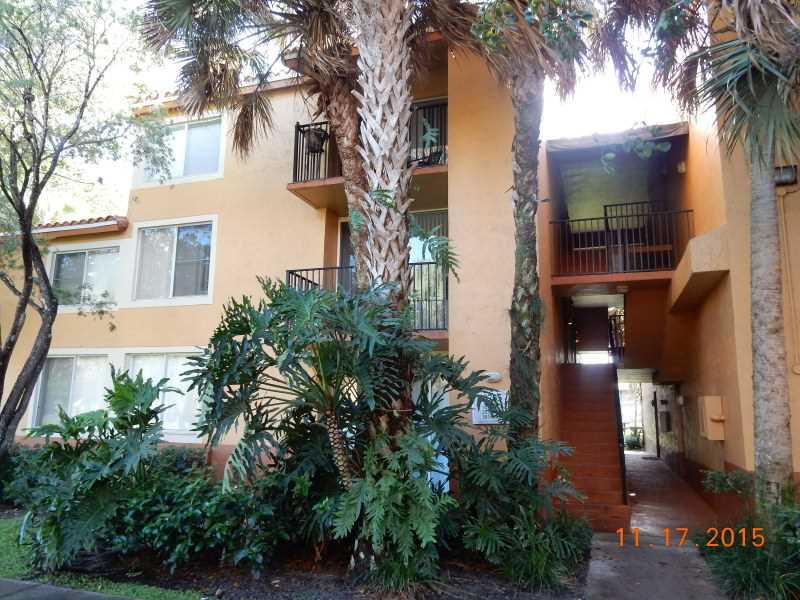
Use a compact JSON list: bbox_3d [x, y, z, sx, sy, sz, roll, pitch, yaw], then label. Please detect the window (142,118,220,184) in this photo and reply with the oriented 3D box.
[{"bbox_3d":[-4.692,-3.204,12.513,1.924,1.304,0.120,-3,-10,19],"label":"window"}]

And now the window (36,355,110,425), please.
[{"bbox_3d":[-7.075,1.980,12.457,1.876,1.566,0.120,-3,-10,19],"label":"window"}]

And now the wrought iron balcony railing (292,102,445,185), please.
[{"bbox_3d":[-0.383,-2.564,10.296,2.820,1.080,1.000,-3,-10,19],"label":"wrought iron balcony railing"}]

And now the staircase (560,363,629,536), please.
[{"bbox_3d":[3.201,2.247,9.898,1.100,2.470,3.650,-3,-10,19],"label":"staircase"}]

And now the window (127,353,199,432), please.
[{"bbox_3d":[-4.815,1.853,11.689,1.924,1.539,0.120,-3,-10,19],"label":"window"}]

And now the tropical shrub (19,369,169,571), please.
[{"bbox_3d":[-3.416,1.764,6.477,1.500,1.950,1.450,5,-11,-27],"label":"tropical shrub"}]

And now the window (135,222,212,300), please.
[{"bbox_3d":[-4.755,-0.799,12.122,1.887,1.561,0.120,-3,-10,19],"label":"window"}]

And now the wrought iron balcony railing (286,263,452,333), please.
[{"bbox_3d":[-0.351,0.172,10.100,2.860,1.200,1.550,-3,-10,19],"label":"wrought iron balcony railing"}]

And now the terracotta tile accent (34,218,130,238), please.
[{"bbox_3d":[-7.008,-1.572,12.780,2.640,0.340,0.450,-3,-10,19],"label":"terracotta tile accent"}]

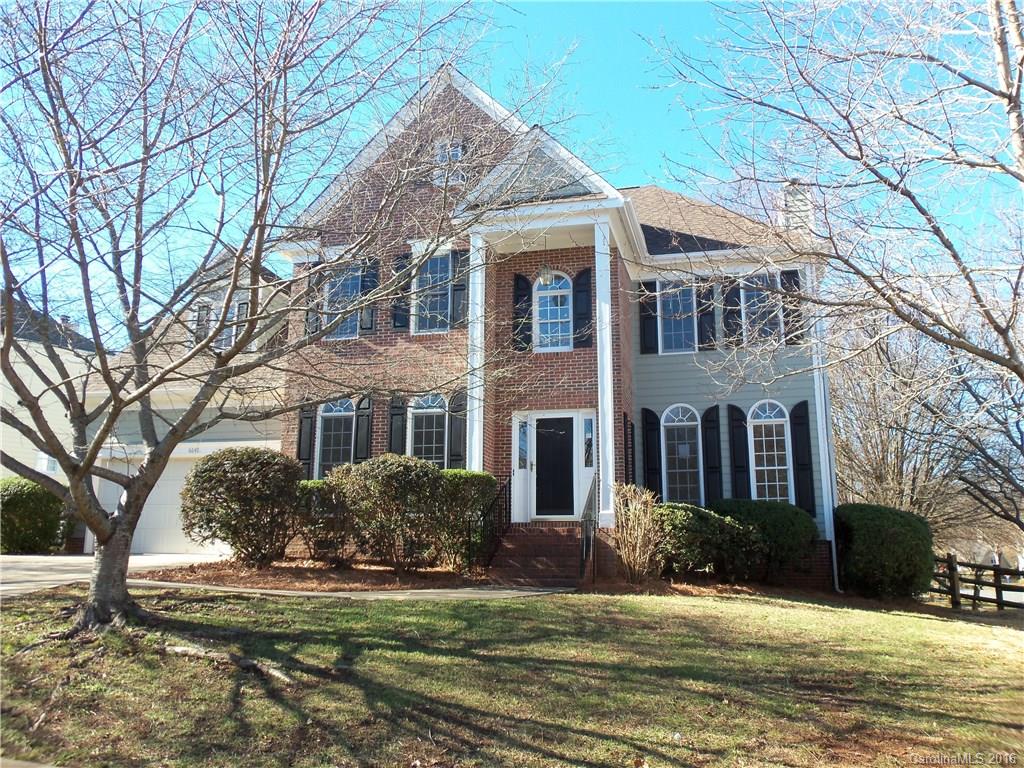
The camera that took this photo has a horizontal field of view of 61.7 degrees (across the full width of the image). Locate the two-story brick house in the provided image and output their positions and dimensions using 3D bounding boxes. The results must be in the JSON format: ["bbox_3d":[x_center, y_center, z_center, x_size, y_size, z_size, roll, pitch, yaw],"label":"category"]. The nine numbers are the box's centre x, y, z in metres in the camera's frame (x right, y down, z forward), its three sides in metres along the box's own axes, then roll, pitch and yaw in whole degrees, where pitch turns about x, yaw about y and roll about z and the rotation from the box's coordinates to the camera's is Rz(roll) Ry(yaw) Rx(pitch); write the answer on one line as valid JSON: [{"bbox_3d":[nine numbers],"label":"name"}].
[{"bbox_3d":[1.600,-0.565,19.833,11.000,10.150,10.600,-3,-14,15],"label":"two-story brick house"}]

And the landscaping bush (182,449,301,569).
[{"bbox_3d":[-4.667,2.170,15.079,1.950,2.040,1.950,-3,-14,15],"label":"landscaping bush"}]

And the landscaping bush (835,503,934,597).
[{"bbox_3d":[7.238,3.193,16.505,1.800,1.800,1.800,-3,-14,15],"label":"landscaping bush"}]

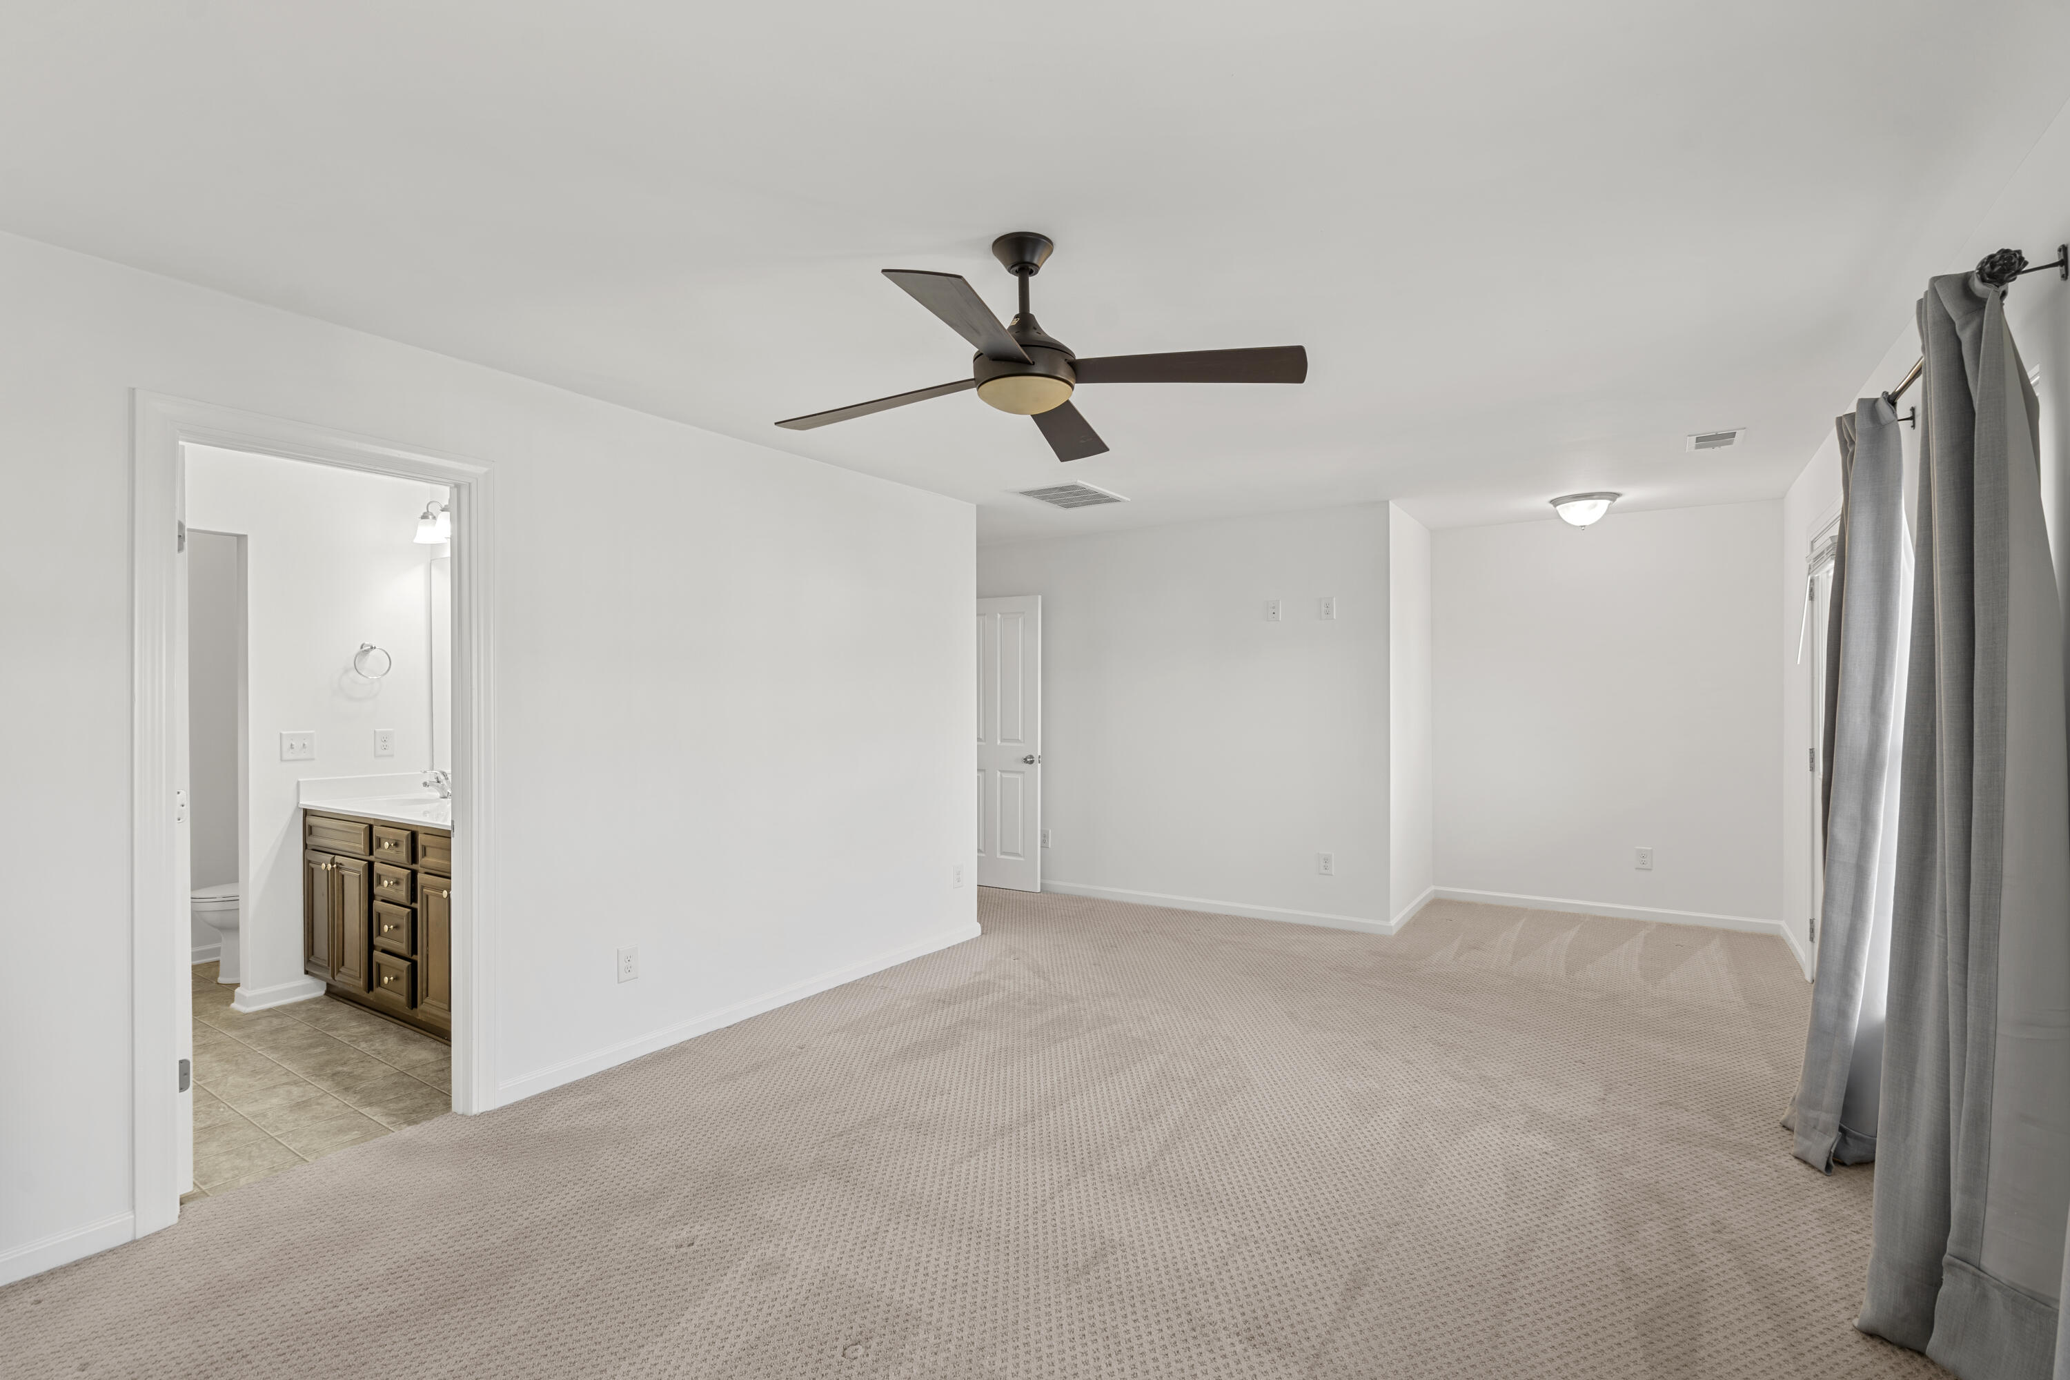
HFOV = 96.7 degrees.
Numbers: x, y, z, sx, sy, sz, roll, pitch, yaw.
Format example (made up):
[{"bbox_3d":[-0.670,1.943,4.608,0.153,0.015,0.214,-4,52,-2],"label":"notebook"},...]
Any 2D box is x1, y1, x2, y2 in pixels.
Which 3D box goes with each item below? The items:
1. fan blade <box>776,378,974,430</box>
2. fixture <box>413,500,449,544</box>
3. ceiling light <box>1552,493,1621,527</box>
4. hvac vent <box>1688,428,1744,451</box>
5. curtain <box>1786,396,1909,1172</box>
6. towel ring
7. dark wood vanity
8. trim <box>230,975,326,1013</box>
[{"bbox_3d":[-0.392,-0.703,2.282,0.510,0.015,0.140,-7,9,16],"label":"fan blade"},{"bbox_3d":[-2.818,-0.801,4.378,0.380,0.220,0.180,-1,0,33],"label":"fixture"},{"bbox_3d":[3.001,-0.967,5.018,0.335,0.185,0.340,-1,0,33],"label":"ceiling light"},{"bbox_3d":[2.914,-1.056,3.946,0.198,0.020,0.310,-1,0,33],"label":"hvac vent"},{"bbox_3d":[2.304,0.274,2.614,0.255,2.140,0.420,-1,0,33],"label":"curtain"},{"bbox_3d":[-3.154,-0.134,4.372,0.075,0.170,0.145,-1,0,33],"label":"towel ring"},{"bbox_3d":[-2.455,0.959,3.920,1.720,0.870,0.530,-1,0,33],"label":"dark wood vanity"},{"bbox_3d":[-3.407,1.353,4.154,0.165,0.095,0.310,-1,0,33],"label":"trim"}]

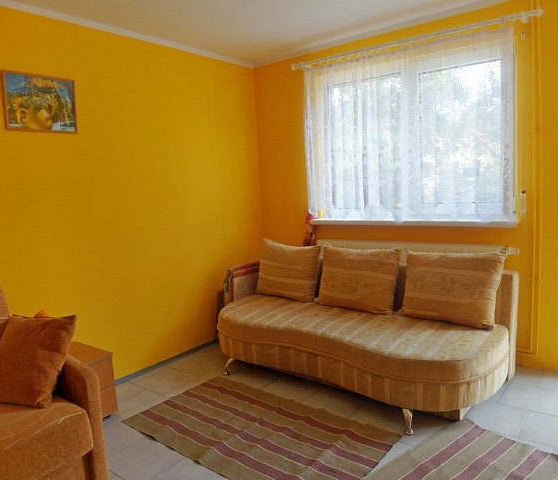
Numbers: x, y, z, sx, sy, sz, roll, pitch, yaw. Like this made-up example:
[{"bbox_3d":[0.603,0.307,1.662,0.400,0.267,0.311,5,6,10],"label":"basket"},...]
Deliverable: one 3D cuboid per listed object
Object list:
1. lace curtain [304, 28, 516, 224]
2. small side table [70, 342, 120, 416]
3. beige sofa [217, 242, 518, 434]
[{"bbox_3d":[0.957,-0.794,3.518,1.677,1.304,0.138,2,9,38],"label":"lace curtain"},{"bbox_3d":[-1.317,0.933,2.729,0.428,0.414,0.435,2,9,38],"label":"small side table"},{"bbox_3d":[0.505,0.554,3.203,1.987,0.842,1.145,2,9,38],"label":"beige sofa"}]

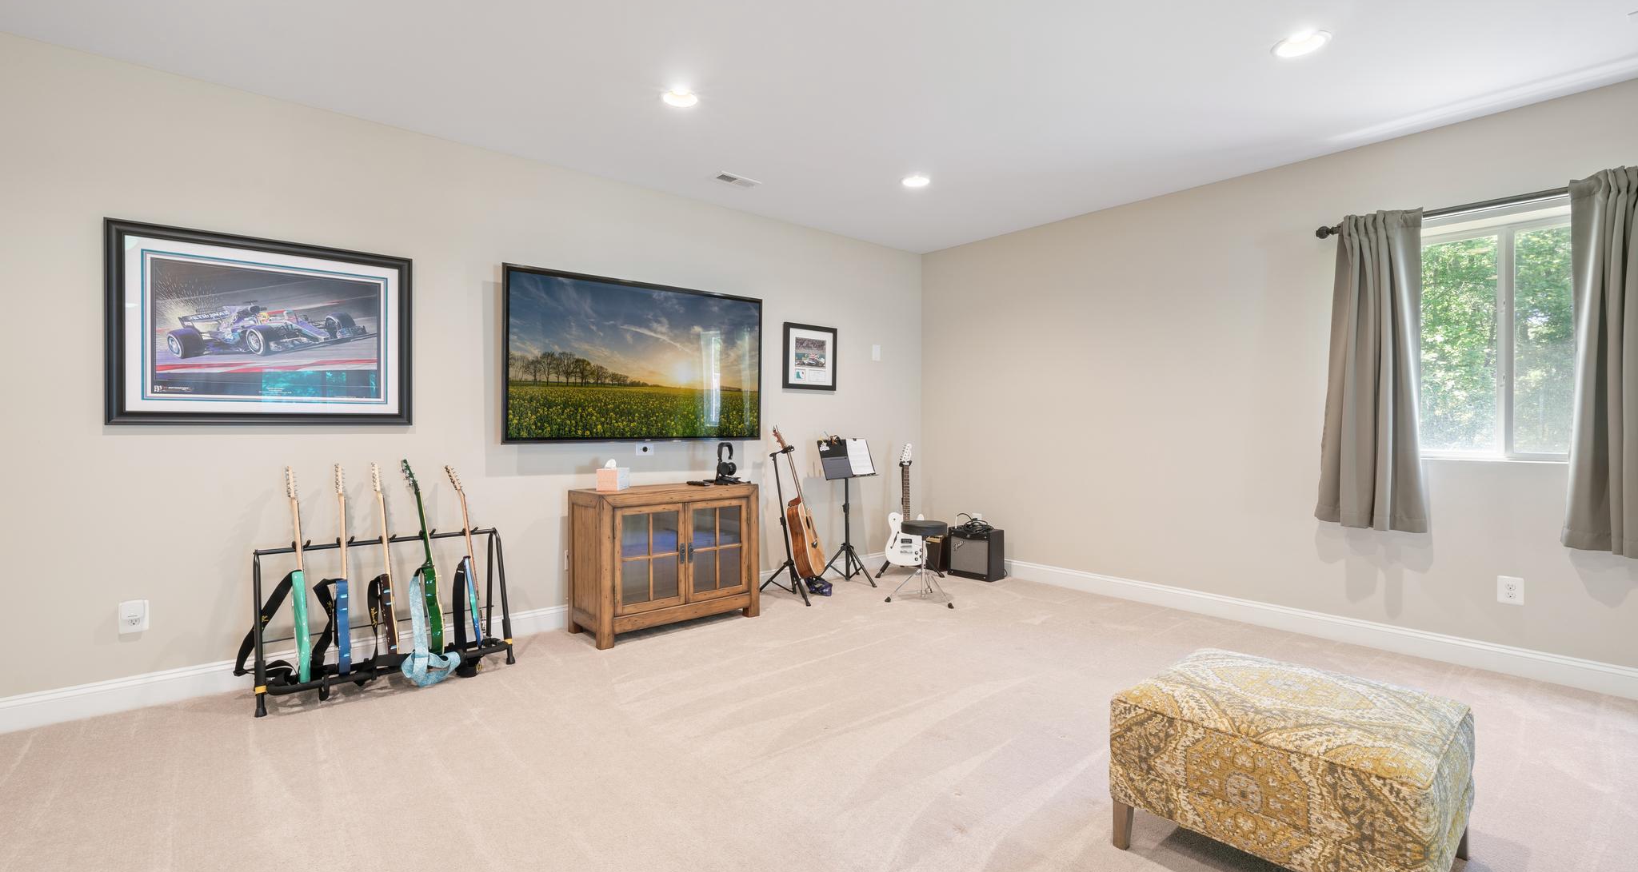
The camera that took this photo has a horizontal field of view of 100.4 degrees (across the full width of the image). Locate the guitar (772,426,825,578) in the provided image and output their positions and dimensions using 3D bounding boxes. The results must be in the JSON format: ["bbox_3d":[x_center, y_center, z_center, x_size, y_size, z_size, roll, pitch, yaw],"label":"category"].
[{"bbox_3d":[-0.178,0.475,4.750,0.118,1.040,0.390,-15,-4,16],"label":"guitar"}]

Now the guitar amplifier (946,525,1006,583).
[{"bbox_3d":[1.253,0.930,5.425,0.385,0.378,0.212,1,1,43],"label":"guitar amplifier"}]

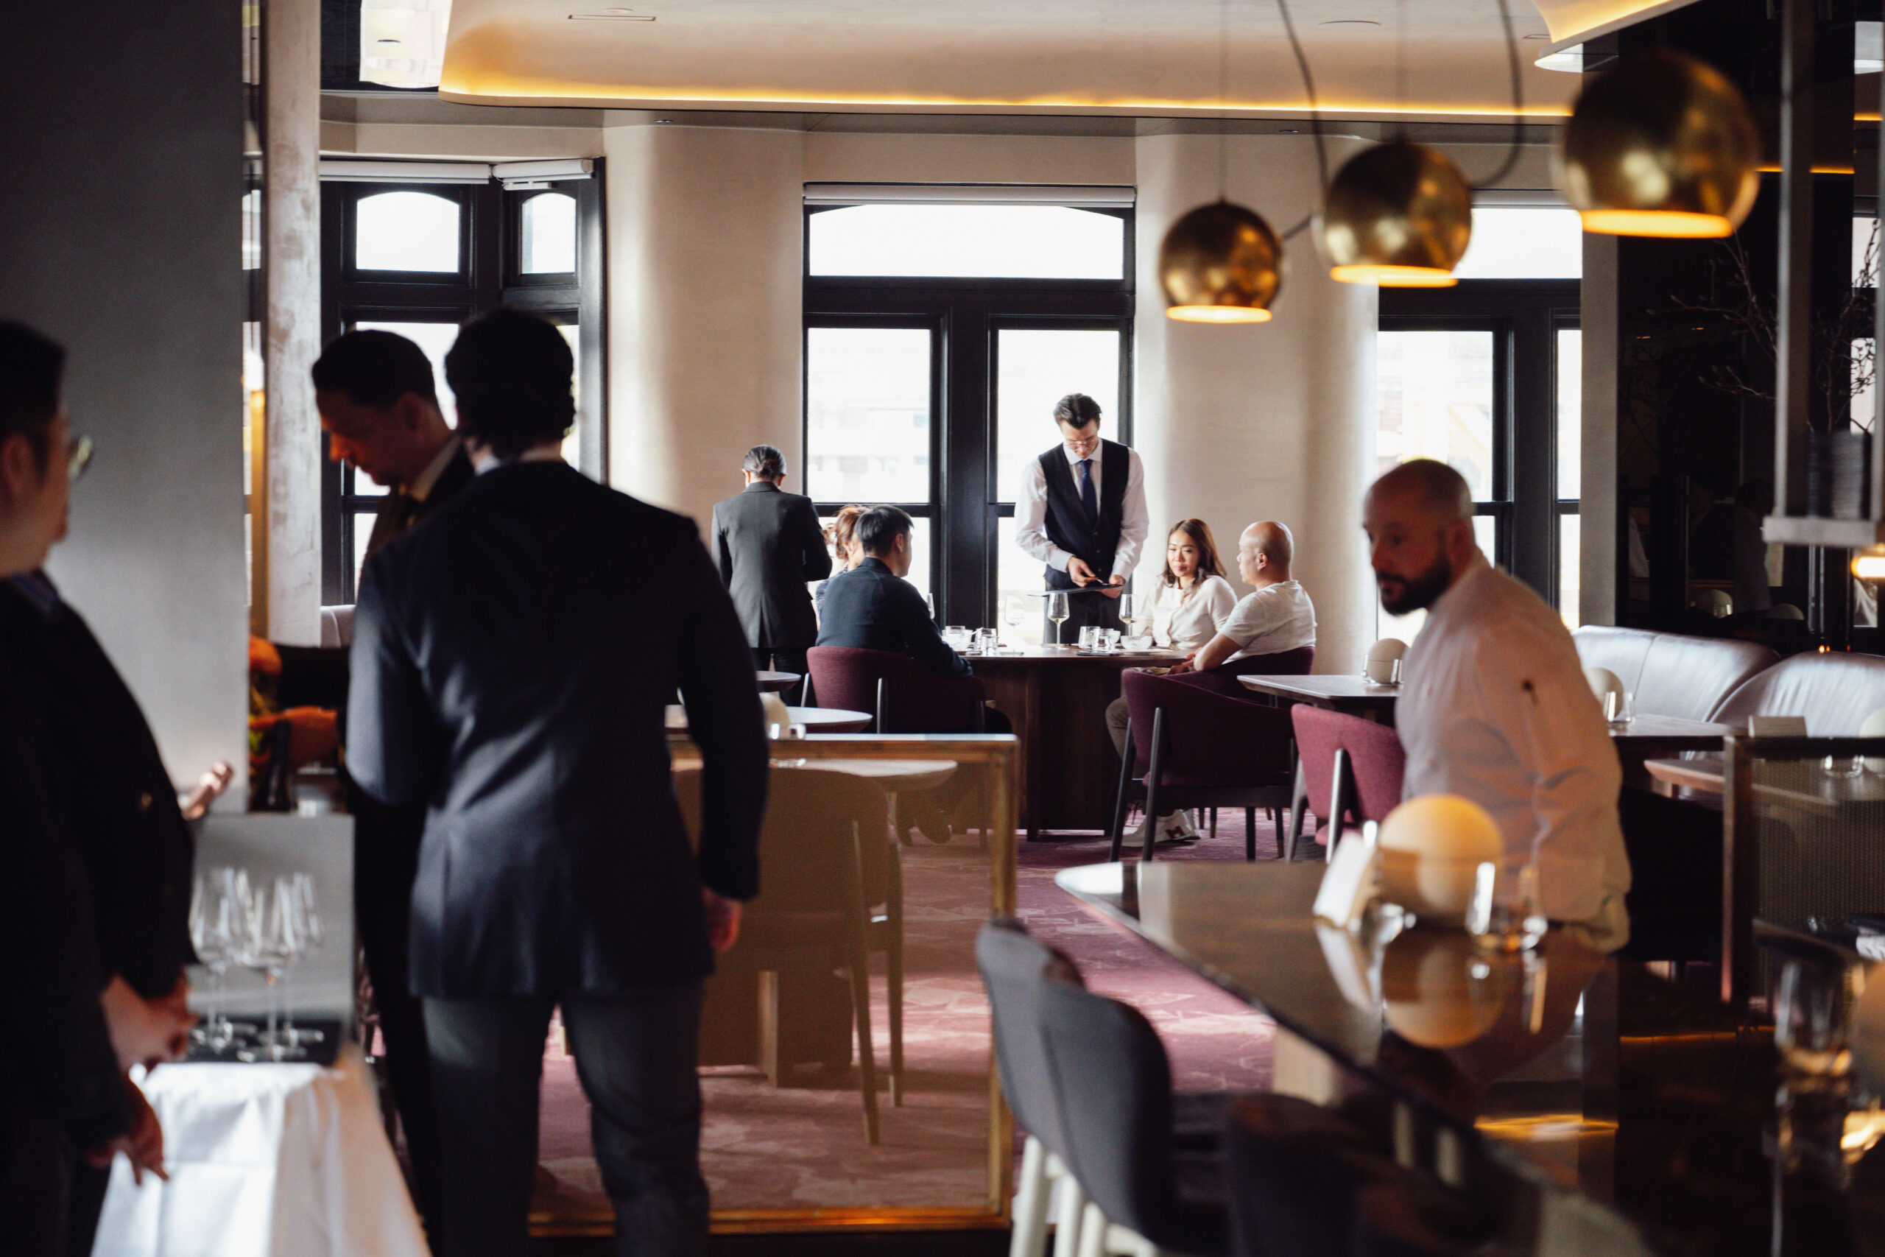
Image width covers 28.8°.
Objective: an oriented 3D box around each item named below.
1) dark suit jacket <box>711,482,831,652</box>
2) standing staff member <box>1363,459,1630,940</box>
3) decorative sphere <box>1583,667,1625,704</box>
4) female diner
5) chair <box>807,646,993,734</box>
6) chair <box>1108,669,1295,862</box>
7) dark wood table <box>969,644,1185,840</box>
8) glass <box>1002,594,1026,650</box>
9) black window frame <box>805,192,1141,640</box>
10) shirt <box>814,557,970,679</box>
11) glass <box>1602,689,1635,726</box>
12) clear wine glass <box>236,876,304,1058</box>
[{"bbox_3d":[-0.721,-0.254,15.150,0.520,0.720,0.360,1,2,19],"label":"dark suit jacket"},{"bbox_3d":[0.884,0.477,5.750,0.440,1.480,0.490,-1,3,-29],"label":"standing staff member"},{"bbox_3d":[1.915,0.194,10.720,0.156,0.156,0.156,0,2,0],"label":"decorative sphere"},{"bbox_3d":[0.962,0.181,15.200,0.500,1.290,0.720,2,3,41],"label":"female diner"},{"bbox_3d":[-0.180,0.464,14.280,0.580,0.800,0.590,-1,3,-35],"label":"chair"},{"bbox_3d":[0.889,0.545,12.650,0.550,0.800,0.570,0,2,-12],"label":"chair"},{"bbox_3d":[0.447,0.475,15.150,1.300,0.750,1.300,0,2,-5],"label":"dark wood table"},{"bbox_3d":[0.298,-0.028,15.300,0.086,0.232,0.086,0,2,0],"label":"glass"},{"bbox_3d":[0.123,-0.945,17.000,1.550,2.150,0.130,0,2,-5],"label":"black window frame"},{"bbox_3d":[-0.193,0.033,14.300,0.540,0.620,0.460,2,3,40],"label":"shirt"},{"bbox_3d":[1.953,0.226,10.580,0.086,0.098,0.086,0,2,0],"label":"glass"},{"bbox_3d":[-0.878,0.445,4.800,0.083,0.222,0.083,0,2,0],"label":"clear wine glass"}]

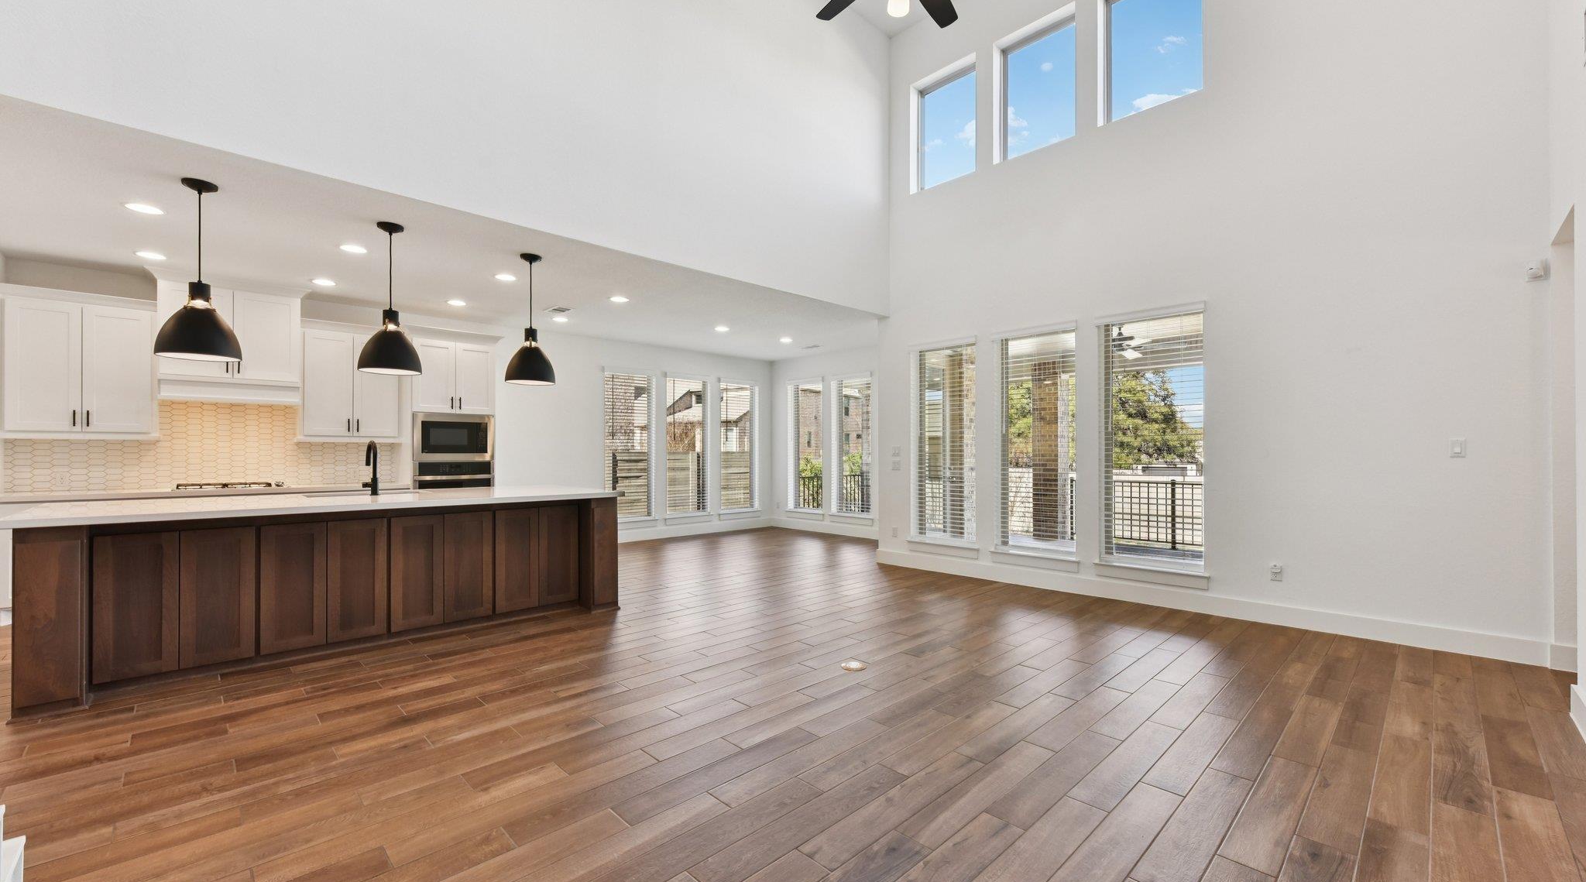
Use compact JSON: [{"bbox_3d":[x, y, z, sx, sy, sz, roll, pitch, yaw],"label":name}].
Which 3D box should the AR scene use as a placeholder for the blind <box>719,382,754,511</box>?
[{"bbox_3d":[-0.896,0.087,9.818,0.740,2.030,0.070,1,-1,-44],"label":"blind"}]

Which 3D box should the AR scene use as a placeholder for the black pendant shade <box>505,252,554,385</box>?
[{"bbox_3d":[-2.053,-0.940,4.834,0.360,0.990,0.360,1,-2,-44],"label":"black pendant shade"}]

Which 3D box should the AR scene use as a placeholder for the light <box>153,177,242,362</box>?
[{"bbox_3d":[-3.405,-0.970,3.532,0.360,0.990,0.360,1,-2,-44],"label":"light"}]

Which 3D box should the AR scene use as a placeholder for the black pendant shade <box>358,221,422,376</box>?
[{"bbox_3d":[-2.722,-0.959,4.160,0.366,0.963,0.366,1,-1,-44],"label":"black pendant shade"}]

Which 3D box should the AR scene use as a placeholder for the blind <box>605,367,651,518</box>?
[{"bbox_3d":[-2.341,0.068,8.683,0.775,2.050,0.120,1,-2,-44],"label":"blind"}]

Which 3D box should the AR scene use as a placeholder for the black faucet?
[{"bbox_3d":[-3.083,0.195,4.489,0.120,0.400,0.250,1,-2,-44],"label":"black faucet"}]

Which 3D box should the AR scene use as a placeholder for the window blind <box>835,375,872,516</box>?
[{"bbox_3d":[0.886,0.077,9.015,0.070,2.030,0.740,1,-1,-44],"label":"window blind"}]

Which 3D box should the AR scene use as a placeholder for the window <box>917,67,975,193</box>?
[{"bbox_3d":[1.667,-3.228,6.488,0.100,1.170,0.765,1,-2,-44],"label":"window"}]

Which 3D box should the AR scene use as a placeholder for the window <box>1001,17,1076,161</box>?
[{"bbox_3d":[2.335,-3.239,5.794,0.100,1.170,0.765,1,-2,-44],"label":"window"}]

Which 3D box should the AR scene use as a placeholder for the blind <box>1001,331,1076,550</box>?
[{"bbox_3d":[2.232,0.026,5.646,0.070,2.030,0.730,1,-1,-44],"label":"blind"}]

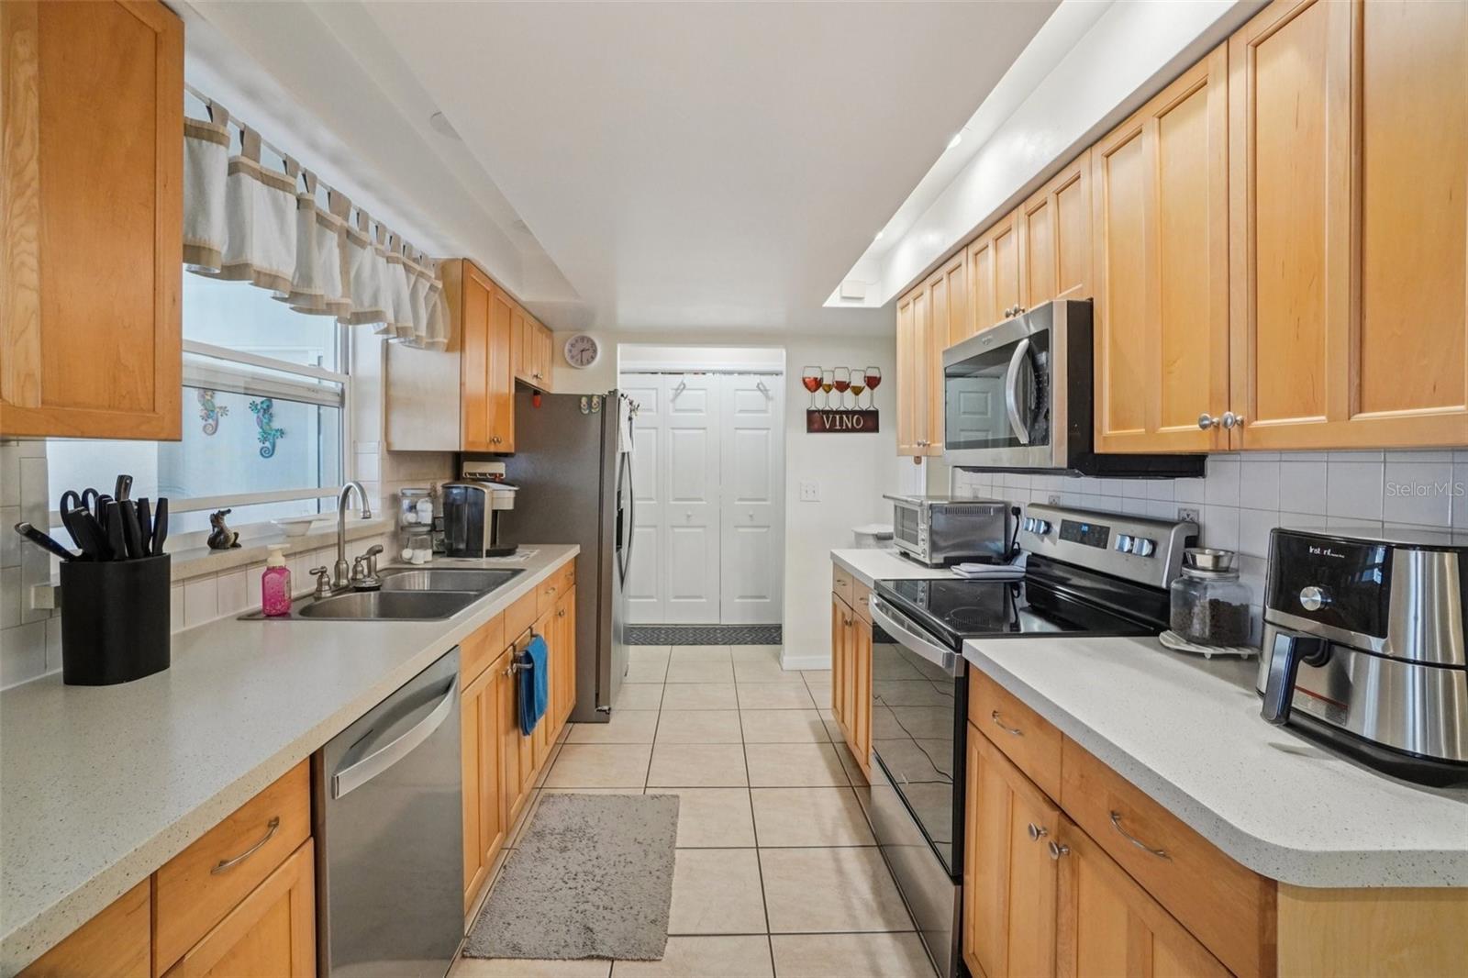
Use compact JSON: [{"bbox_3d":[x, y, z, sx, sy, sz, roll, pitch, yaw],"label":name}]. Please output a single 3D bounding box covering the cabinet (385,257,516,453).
[{"bbox_3d":[-1.268,-0.564,2.832,0.305,0.775,0.710,1,3,-3],"label":"cabinet"}]

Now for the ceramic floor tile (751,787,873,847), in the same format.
[{"bbox_3d":[0.294,1.264,2.363,0.425,0.010,0.386,1,3,-3],"label":"ceramic floor tile"}]

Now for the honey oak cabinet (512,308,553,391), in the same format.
[{"bbox_3d":[-1.255,-0.760,3.392,0.315,0.370,0.754,1,2,-3],"label":"honey oak cabinet"}]

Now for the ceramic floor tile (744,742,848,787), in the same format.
[{"bbox_3d":[0.276,1.244,2.754,0.425,0.010,0.386,1,3,-3],"label":"ceramic floor tile"}]

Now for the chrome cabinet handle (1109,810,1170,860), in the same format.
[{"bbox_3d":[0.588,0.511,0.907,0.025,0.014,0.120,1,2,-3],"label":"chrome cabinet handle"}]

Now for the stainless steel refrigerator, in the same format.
[{"bbox_3d":[-1.008,0.342,3.540,0.830,1.720,0.850,0,2,-2],"label":"stainless steel refrigerator"}]

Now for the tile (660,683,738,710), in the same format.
[{"bbox_3d":[-0.190,1.195,3.517,0.425,0.010,0.386,1,3,-3],"label":"tile"}]

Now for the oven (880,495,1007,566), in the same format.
[{"bbox_3d":[1.020,0.198,2.918,0.395,0.277,0.425,1,3,-7],"label":"oven"}]

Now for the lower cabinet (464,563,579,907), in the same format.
[{"bbox_3d":[-1.063,0.745,2.351,0.599,0.792,1.446,1,2,-3],"label":"lower cabinet"}]

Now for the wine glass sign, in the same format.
[{"bbox_3d":[0.687,-0.584,3.914,0.507,0.452,0.025,1,2,-3],"label":"wine glass sign"}]

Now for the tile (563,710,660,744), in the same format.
[{"bbox_3d":[-0.606,1.211,3.110,0.426,0.010,0.394,1,2,-3],"label":"tile"}]

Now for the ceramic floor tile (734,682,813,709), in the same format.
[{"bbox_3d":[0.234,1.204,3.548,0.426,0.010,0.394,1,2,-3],"label":"ceramic floor tile"}]

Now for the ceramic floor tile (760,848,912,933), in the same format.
[{"bbox_3d":[0.308,1.283,1.972,0.432,0.010,0.403,0,2,-2],"label":"ceramic floor tile"}]

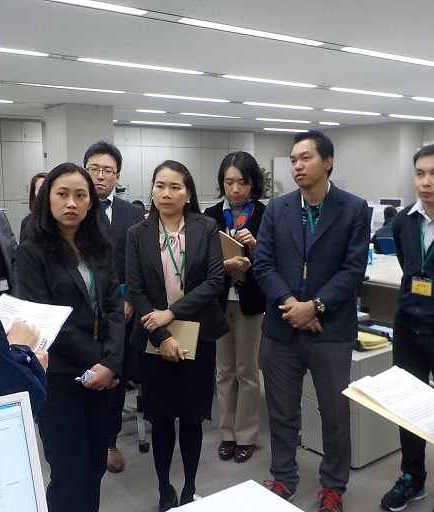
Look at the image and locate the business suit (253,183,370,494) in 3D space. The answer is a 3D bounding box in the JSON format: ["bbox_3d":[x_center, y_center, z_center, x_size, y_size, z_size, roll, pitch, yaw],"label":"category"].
[{"bbox_3d":[0.428,0.409,2.710,0.530,1.481,0.310,3,8,23],"label":"business suit"}]

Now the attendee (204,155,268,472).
[{"bbox_3d":[0.105,0.270,3.190,0.430,1.634,0.360,1,7,10],"label":"attendee"}]

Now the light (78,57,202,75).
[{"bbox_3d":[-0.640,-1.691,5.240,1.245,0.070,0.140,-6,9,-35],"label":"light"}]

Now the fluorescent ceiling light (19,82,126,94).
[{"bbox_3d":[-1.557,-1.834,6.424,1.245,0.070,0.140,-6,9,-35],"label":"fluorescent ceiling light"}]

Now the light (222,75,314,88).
[{"bbox_3d":[0.557,-1.746,5.864,1.230,0.060,0.150,-6,9,-36],"label":"light"}]

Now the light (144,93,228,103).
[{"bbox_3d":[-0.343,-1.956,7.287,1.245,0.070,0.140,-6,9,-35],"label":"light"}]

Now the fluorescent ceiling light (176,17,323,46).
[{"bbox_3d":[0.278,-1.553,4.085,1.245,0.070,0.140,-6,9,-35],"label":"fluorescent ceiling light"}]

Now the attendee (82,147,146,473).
[{"bbox_3d":[-0.586,0.256,3.107,0.480,1.697,0.320,-1,7,-7],"label":"attendee"}]

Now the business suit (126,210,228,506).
[{"bbox_3d":[-0.181,0.472,2.712,0.470,1.359,0.340,-1,7,-1],"label":"business suit"}]

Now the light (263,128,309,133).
[{"bbox_3d":[1.437,-2.590,12.098,1.230,0.060,0.150,-6,9,-36],"label":"light"}]

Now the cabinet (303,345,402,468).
[{"bbox_3d":[0.847,0.796,3.397,0.580,0.605,0.395,-6,9,-36],"label":"cabinet"}]

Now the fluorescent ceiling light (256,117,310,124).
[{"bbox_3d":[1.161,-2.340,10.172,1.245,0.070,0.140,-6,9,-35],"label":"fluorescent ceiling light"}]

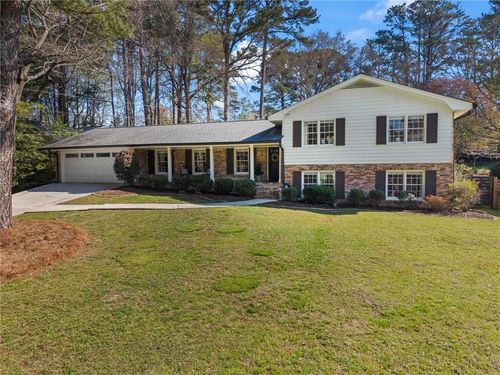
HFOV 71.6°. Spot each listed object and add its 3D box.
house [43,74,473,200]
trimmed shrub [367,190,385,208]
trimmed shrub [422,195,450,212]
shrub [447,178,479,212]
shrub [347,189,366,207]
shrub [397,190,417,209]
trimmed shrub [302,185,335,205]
[{"bbox_3d":[-0.346,-2.765,25.392,25.903,6.590,11.500,0,4,18],"label":"house"},{"bbox_3d":[6.159,0.540,17.013,0.883,0.951,0.900,0,4,18],"label":"trimmed shrub"},{"bbox_3d":[8.661,0.743,16.100,1.300,0.806,1.150,0,4,18],"label":"trimmed shrub"},{"bbox_3d":[9.797,0.367,15.909,1.560,1.530,1.450,0,4,18],"label":"shrub"},{"bbox_3d":[5.266,0.512,17.305,0.898,0.893,0.900,0,4,18],"label":"shrub"},{"bbox_3d":[7.484,0.574,16.580,0.956,0.831,0.900,0,4,18],"label":"shrub"},{"bbox_3d":[3.510,0.359,17.765,1.607,0.995,1.150,0,4,18],"label":"trimmed shrub"}]

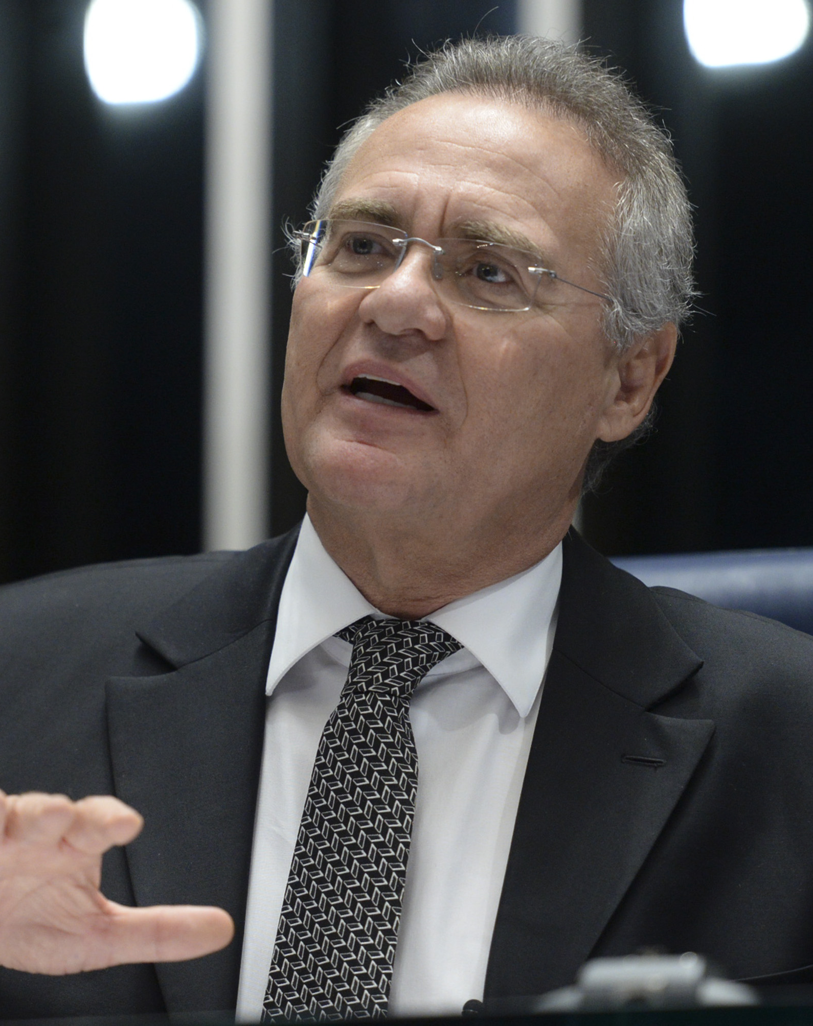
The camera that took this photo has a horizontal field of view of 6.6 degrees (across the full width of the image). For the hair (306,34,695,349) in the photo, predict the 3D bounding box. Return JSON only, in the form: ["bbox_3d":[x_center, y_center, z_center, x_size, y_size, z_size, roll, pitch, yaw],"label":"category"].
[{"bbox_3d":[0.047,-0.139,3.387,0.185,0.190,0.215,13,-10,26],"label":"hair"}]

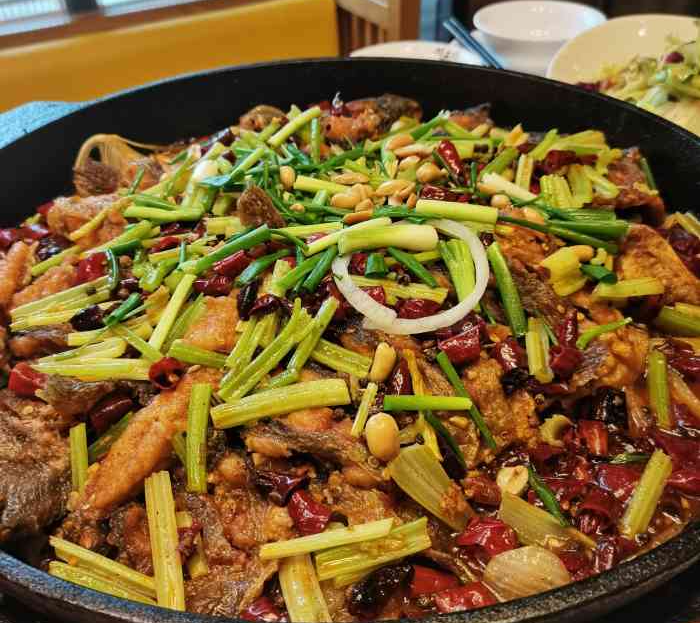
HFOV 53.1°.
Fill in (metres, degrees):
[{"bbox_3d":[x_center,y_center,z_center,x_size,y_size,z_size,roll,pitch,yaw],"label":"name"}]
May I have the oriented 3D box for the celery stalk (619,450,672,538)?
[{"bbox_3d":[0.087,0.053,0.205,0.006,0.005,0.029,20,49,25],"label":"celery stalk"}]

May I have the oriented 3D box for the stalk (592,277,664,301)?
[{"bbox_3d":[0.106,-0.009,0.266,0.031,0.004,0.006,-5,38,-17],"label":"stalk"}]

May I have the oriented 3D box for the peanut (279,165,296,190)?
[{"bbox_3d":[-0.029,-0.063,0.331,0.008,0.007,0.013,0,54,2],"label":"peanut"}]

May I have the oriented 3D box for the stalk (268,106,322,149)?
[{"bbox_3d":[-0.030,-0.103,0.391,0.036,0.005,0.006,-39,51,-26],"label":"stalk"}]

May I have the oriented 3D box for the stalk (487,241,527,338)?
[{"bbox_3d":[0.062,-0.009,0.277,0.005,0.004,0.040,-8,64,-8],"label":"stalk"}]

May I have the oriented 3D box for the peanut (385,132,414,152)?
[{"bbox_3d":[0.026,-0.088,0.362,0.015,0.006,0.007,-20,43,-16],"label":"peanut"}]

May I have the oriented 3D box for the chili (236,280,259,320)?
[{"bbox_3d":[-0.041,-0.005,0.280,0.006,0.006,0.020,3,45,7],"label":"chili"}]

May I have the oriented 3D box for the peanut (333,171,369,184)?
[{"bbox_3d":[0.000,-0.060,0.318,0.016,0.004,0.006,2,39,5],"label":"peanut"}]

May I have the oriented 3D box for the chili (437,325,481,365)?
[{"bbox_3d":[0.036,0.011,0.232,0.013,0.009,0.011,-10,38,-11],"label":"chili"}]

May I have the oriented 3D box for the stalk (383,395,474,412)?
[{"bbox_3d":[0.026,0.031,0.234,0.029,0.004,0.004,0,40,-1],"label":"stalk"}]

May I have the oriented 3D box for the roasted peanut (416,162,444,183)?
[{"bbox_3d":[0.037,-0.064,0.324,0.012,0.009,0.009,-9,39,-16],"label":"roasted peanut"}]

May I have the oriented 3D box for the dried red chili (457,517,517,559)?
[{"bbox_3d":[0.036,0.059,0.183,0.015,0.007,0.011,-2,38,-1],"label":"dried red chili"}]

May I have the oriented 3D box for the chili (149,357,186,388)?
[{"bbox_3d":[-0.065,0.022,0.252,0.010,0.008,0.012,14,35,18],"label":"chili"}]

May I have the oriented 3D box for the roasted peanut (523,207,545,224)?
[{"bbox_3d":[0.078,-0.041,0.298,0.009,0.004,0.006,31,46,7],"label":"roasted peanut"}]

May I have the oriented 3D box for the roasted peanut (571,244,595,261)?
[{"bbox_3d":[0.097,-0.025,0.294,0.010,0.004,0.005,-15,42,-24],"label":"roasted peanut"}]

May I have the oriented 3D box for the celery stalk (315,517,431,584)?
[{"bbox_3d":[0.007,0.067,0.198,0.033,0.007,0.011,-12,40,-9],"label":"celery stalk"}]

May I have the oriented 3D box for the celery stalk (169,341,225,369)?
[{"bbox_3d":[-0.051,0.014,0.236,0.022,0.004,0.005,12,41,18],"label":"celery stalk"}]

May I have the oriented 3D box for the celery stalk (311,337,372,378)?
[{"bbox_3d":[-0.004,0.015,0.234,0.022,0.004,0.006,21,44,20],"label":"celery stalk"}]

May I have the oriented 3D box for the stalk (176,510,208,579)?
[{"bbox_3d":[-0.044,0.065,0.195,0.005,0.004,0.018,-15,51,-16],"label":"stalk"}]

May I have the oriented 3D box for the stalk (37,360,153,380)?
[{"bbox_3d":[-0.089,0.020,0.244,0.041,0.005,0.007,2,39,3],"label":"stalk"}]

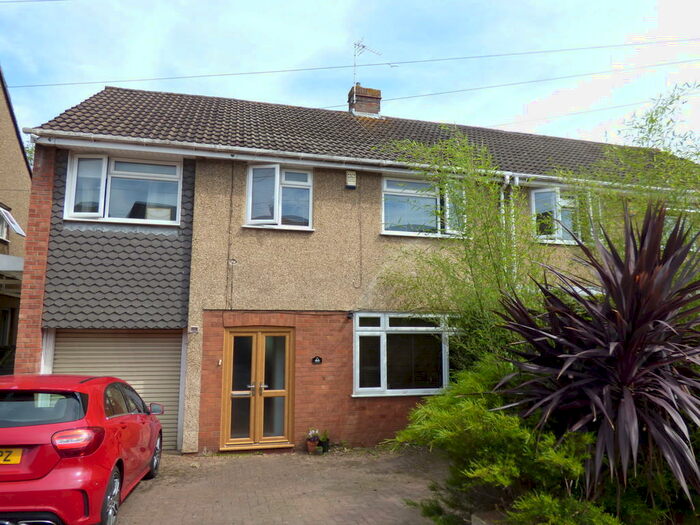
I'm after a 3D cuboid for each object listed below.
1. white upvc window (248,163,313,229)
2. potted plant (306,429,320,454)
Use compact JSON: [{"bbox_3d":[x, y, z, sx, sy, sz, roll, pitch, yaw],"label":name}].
[{"bbox_3d":[-1.236,-1.186,8.370,1.143,1.153,0.180,2,-7,-14],"label":"white upvc window"},{"bbox_3d":[-0.617,3.011,7.847,0.242,0.423,0.242,2,-7,-14],"label":"potted plant"}]

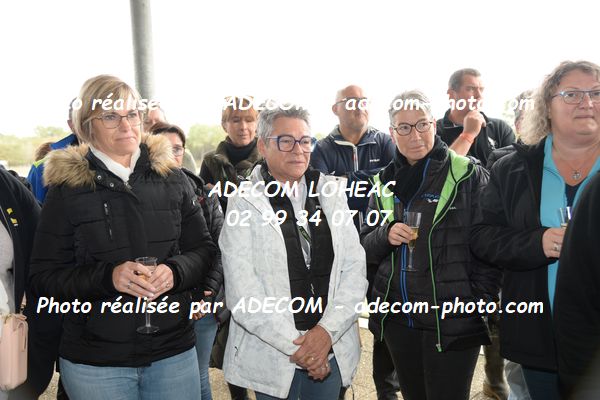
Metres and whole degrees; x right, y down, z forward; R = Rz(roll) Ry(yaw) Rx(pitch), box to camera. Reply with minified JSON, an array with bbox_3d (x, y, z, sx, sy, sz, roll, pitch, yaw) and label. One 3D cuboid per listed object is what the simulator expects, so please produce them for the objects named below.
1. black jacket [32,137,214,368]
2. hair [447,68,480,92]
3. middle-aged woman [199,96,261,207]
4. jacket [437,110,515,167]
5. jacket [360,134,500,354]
[{"bbox_3d":[-0.527,0.125,1.890,0.550,0.665,0.370,-4,5,-30],"label":"black jacket"},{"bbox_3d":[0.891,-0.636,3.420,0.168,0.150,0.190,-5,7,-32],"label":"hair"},{"bbox_3d":[-0.275,0.360,2.970,0.500,1.670,0.360,-2,5,-10],"label":"middle-aged woman"},{"bbox_3d":[0.920,-0.140,3.500,0.550,0.700,0.340,-2,5,-5],"label":"jacket"},{"bbox_3d":[0.455,0.137,2.230,0.490,0.710,0.340,1,5,28],"label":"jacket"}]

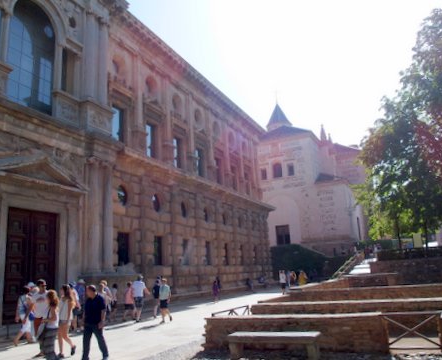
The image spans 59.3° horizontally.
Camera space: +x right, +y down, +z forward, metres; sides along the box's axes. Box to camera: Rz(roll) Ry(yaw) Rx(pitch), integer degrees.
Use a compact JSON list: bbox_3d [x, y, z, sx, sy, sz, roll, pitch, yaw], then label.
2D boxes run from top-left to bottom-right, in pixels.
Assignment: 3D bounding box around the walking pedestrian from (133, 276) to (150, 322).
[{"bbox_3d":[-3.352,4.819,15.811,0.620,1.810,0.450,-10,-15,26],"label":"walking pedestrian"}]

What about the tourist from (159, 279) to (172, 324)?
[{"bbox_3d":[-2.206,4.746,15.328,0.500,1.666,0.520,-14,-17,34],"label":"tourist"}]

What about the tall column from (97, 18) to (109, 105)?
[{"bbox_3d":[-6.385,-6.486,21.122,0.570,4.993,0.570,-4,-13,-1],"label":"tall column"}]

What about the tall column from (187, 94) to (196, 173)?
[{"bbox_3d":[-2.404,-3.724,30.810,0.500,6.406,0.750,-10,-15,24],"label":"tall column"}]

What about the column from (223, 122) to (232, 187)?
[{"bbox_3d":[0.626,-2.421,38.382,0.500,6.511,0.900,-10,-15,25],"label":"column"}]

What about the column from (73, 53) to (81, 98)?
[{"bbox_3d":[-7.436,-5.417,20.121,0.370,2.507,0.370,-10,-15,24],"label":"column"}]

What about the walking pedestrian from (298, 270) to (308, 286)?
[{"bbox_3d":[7.540,9.262,36.084,0.550,1.650,0.420,-10,-15,24],"label":"walking pedestrian"}]

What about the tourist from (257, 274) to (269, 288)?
[{"bbox_3d":[3.996,9.833,37.441,0.800,1.215,0.600,-10,-15,24],"label":"tourist"}]

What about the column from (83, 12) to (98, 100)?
[{"bbox_3d":[-7.010,-6.850,21.101,0.680,5.210,0.680,-10,-15,24],"label":"column"}]

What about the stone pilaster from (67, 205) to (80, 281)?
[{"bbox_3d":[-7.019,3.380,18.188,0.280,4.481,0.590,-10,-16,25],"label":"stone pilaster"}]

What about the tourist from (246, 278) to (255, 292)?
[{"bbox_3d":[2.576,9.380,34.534,0.800,1.155,0.520,-10,-15,24],"label":"tourist"}]

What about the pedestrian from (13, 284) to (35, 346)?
[{"bbox_3d":[-5.736,3.912,11.456,0.650,1.721,0.520,7,-17,-37],"label":"pedestrian"}]

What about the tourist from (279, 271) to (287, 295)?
[{"bbox_3d":[4.517,7.438,28.156,0.500,1.700,0.380,-10,-15,24],"label":"tourist"}]

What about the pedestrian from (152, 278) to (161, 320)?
[{"bbox_3d":[-2.770,5.057,16.748,0.520,1.710,0.420,-10,-15,24],"label":"pedestrian"}]

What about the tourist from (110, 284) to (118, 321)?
[{"bbox_3d":[-4.838,5.500,17.477,0.420,1.520,0.450,9,-19,-43],"label":"tourist"}]

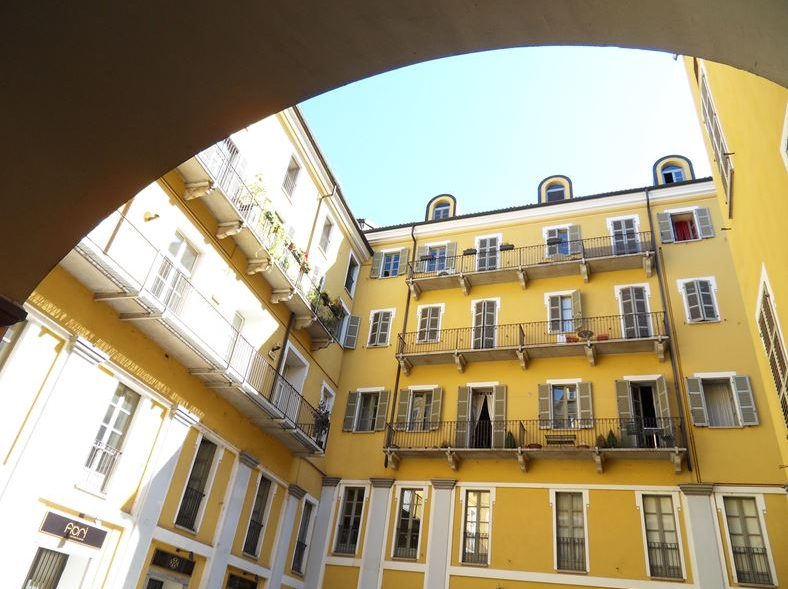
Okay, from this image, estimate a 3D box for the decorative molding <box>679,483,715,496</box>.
[{"bbox_3d":[9.809,6.347,17.672,1.025,0.318,0.200,-6,-35,22],"label":"decorative molding"}]

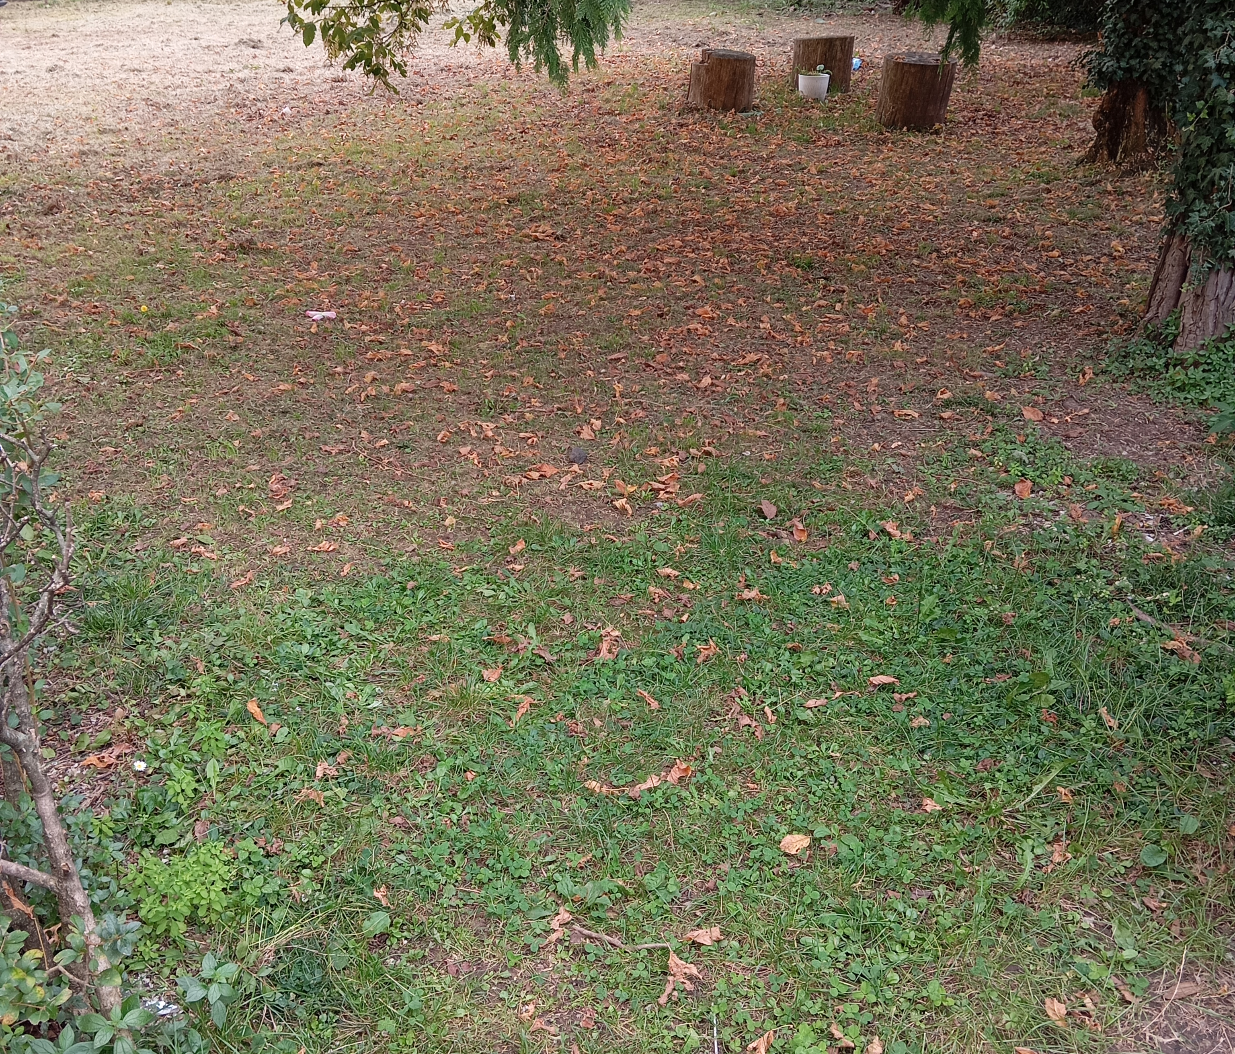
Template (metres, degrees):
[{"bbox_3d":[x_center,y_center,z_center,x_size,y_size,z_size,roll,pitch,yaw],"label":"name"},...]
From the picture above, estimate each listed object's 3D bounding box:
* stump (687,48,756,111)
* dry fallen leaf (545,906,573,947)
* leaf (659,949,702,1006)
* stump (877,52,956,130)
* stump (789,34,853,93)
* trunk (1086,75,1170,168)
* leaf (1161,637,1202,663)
[{"bbox_3d":[0.786,-3.362,9.927,0.500,0.400,0.500,1,26,4],"label":"stump"},{"bbox_3d":[-0.095,0.632,2.095,0.035,0.025,0.088,9,27,19],"label":"dry fallen leaf"},{"bbox_3d":[0.093,0.678,1.996,0.065,0.030,0.110,6,27,13],"label":"leaf"},{"bbox_3d":[2.071,-3.024,9.148,0.540,0.450,0.540,5,26,11],"label":"stump"},{"bbox_3d":[1.657,-3.742,10.697,0.480,0.400,0.480,3,26,8],"label":"stump"},{"bbox_3d":[3.068,-2.438,7.836,0.500,0.520,0.460,9,27,19],"label":"trunk"},{"bbox_3d":[1.193,0.262,2.814,0.078,0.035,0.065,16,30,30],"label":"leaf"}]

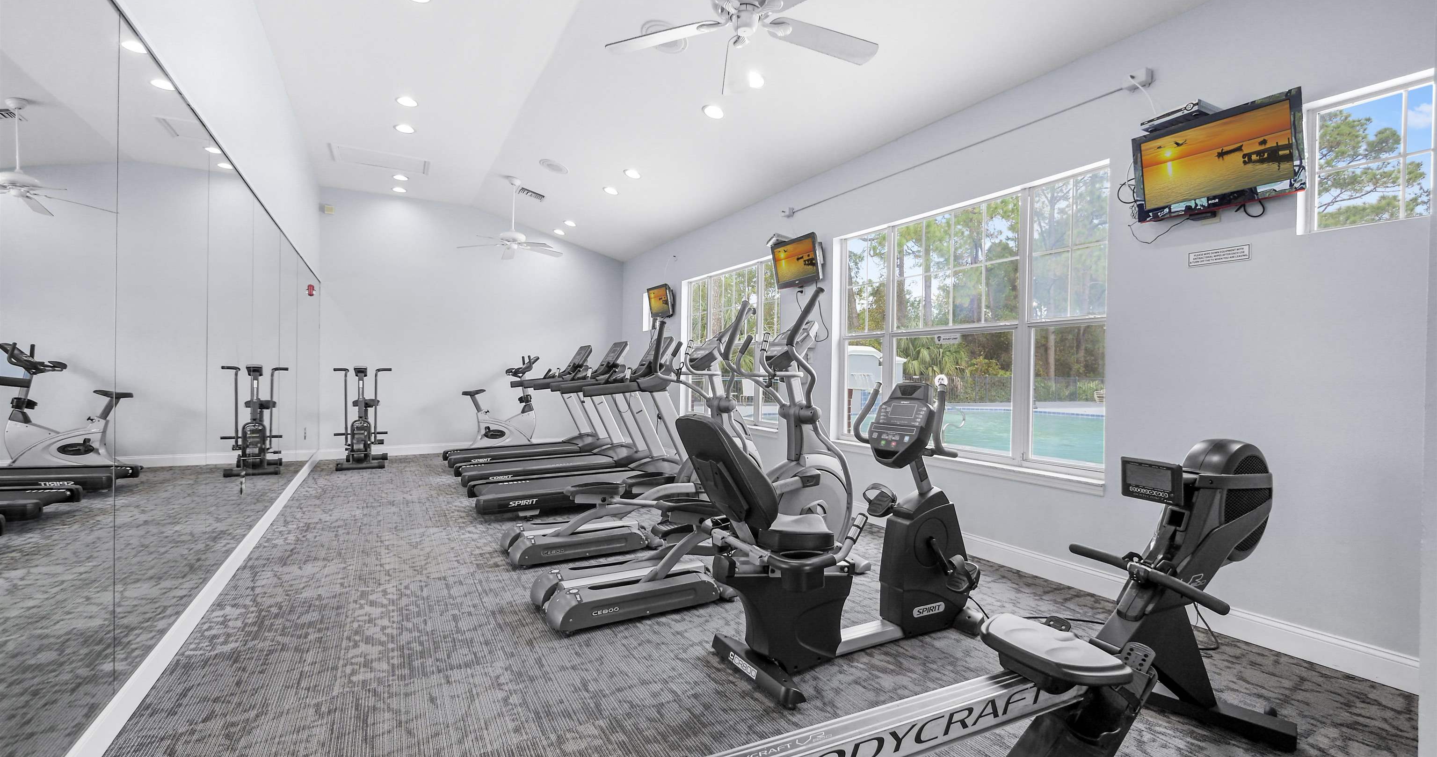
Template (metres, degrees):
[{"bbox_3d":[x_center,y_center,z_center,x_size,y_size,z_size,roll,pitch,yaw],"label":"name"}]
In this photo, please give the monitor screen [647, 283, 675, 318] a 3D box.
[{"bbox_3d":[-0.820,-1.119,8.489,0.100,0.440,0.660,-12,7,-30],"label":"monitor screen"}]

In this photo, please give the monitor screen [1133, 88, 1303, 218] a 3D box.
[{"bbox_3d":[2.437,-1.056,2.845,0.100,0.440,0.660,-12,7,-28],"label":"monitor screen"}]

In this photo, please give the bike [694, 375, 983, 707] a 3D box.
[{"bbox_3d":[0.532,0.611,2.659,1.624,1.240,0.707,1,0,-30],"label":"bike"}]

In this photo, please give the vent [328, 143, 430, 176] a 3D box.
[{"bbox_3d":[-3.890,-2.503,6.716,0.967,0.040,0.564,1,0,-30],"label":"vent"}]

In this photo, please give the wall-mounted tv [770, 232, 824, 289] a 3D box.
[{"bbox_3d":[0.790,-1.143,5.701,0.100,0.440,0.660,-12,7,-29],"label":"wall-mounted tv"}]

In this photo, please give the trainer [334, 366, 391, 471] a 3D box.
[{"bbox_3d":[-4.512,0.476,7.370,0.645,1.265,1.116,1,0,-22],"label":"trainer"}]

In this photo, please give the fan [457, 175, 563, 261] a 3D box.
[{"bbox_3d":[-2.501,-1.989,7.112,1.280,0.893,1.280,1,0,-30],"label":"fan"}]

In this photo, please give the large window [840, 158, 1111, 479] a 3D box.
[{"bbox_3d":[1.696,-0.359,4.365,0.110,1.823,2.282,1,0,-30],"label":"large window"}]

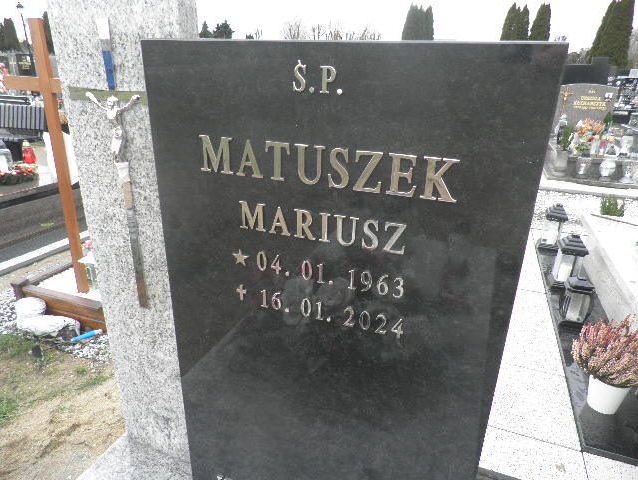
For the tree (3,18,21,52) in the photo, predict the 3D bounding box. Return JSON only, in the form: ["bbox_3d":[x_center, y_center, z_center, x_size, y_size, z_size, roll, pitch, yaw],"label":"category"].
[{"bbox_3d":[-24.308,-15.501,35.774,1.420,4.237,1.420,9,23,18],"label":"tree"}]

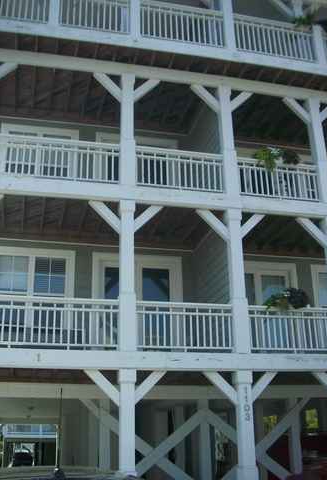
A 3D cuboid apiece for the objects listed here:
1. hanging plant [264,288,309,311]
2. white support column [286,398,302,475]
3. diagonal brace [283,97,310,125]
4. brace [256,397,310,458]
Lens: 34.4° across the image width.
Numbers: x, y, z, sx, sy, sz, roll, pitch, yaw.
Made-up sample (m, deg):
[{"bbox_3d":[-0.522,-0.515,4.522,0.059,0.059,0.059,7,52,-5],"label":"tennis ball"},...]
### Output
[{"bbox_3d":[2.403,1.159,10.285,0.820,0.390,0.420,4,-20,-12],"label":"hanging plant"},{"bbox_3d":[2.983,4.733,11.855,0.200,2.233,0.200,4,-20,-12],"label":"white support column"},{"bbox_3d":[3.051,-2.943,11.923,0.763,0.170,0.120,44,-23,4],"label":"diagonal brace"},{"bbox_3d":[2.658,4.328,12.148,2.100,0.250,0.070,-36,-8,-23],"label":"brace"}]

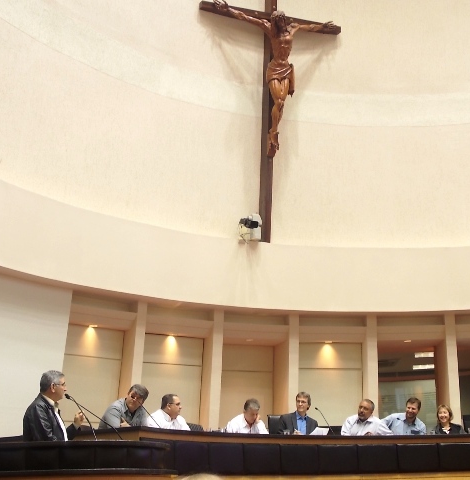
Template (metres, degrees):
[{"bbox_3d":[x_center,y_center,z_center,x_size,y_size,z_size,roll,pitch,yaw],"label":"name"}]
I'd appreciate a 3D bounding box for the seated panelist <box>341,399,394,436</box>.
[{"bbox_3d":[1.492,2.374,9.499,0.600,1.220,0.750,1,-21,4],"label":"seated panelist"}]

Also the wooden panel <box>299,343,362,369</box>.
[{"bbox_3d":[1.362,1.679,12.324,0.920,0.390,0.050,1,-21,4],"label":"wooden panel"}]

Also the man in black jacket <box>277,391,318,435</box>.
[{"bbox_3d":[0.720,2.336,9.661,0.560,1.270,0.750,4,-21,-5],"label":"man in black jacket"}]

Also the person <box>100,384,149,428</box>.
[{"bbox_3d":[-1.263,2.171,9.208,0.600,1.270,0.750,8,-21,-13],"label":"person"}]

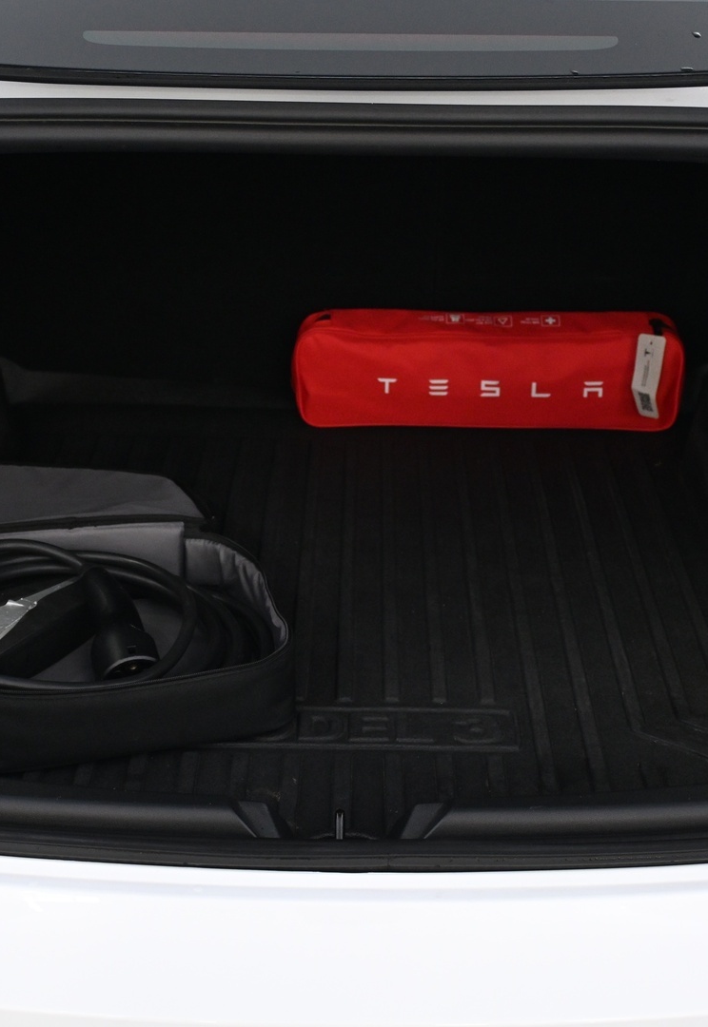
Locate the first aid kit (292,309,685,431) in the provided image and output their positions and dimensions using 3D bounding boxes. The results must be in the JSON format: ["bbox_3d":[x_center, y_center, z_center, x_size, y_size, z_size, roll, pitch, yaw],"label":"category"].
[{"bbox_3d":[0.162,-0.175,2.135,0.470,0.126,0.087,1,25,0],"label":"first aid kit"}]

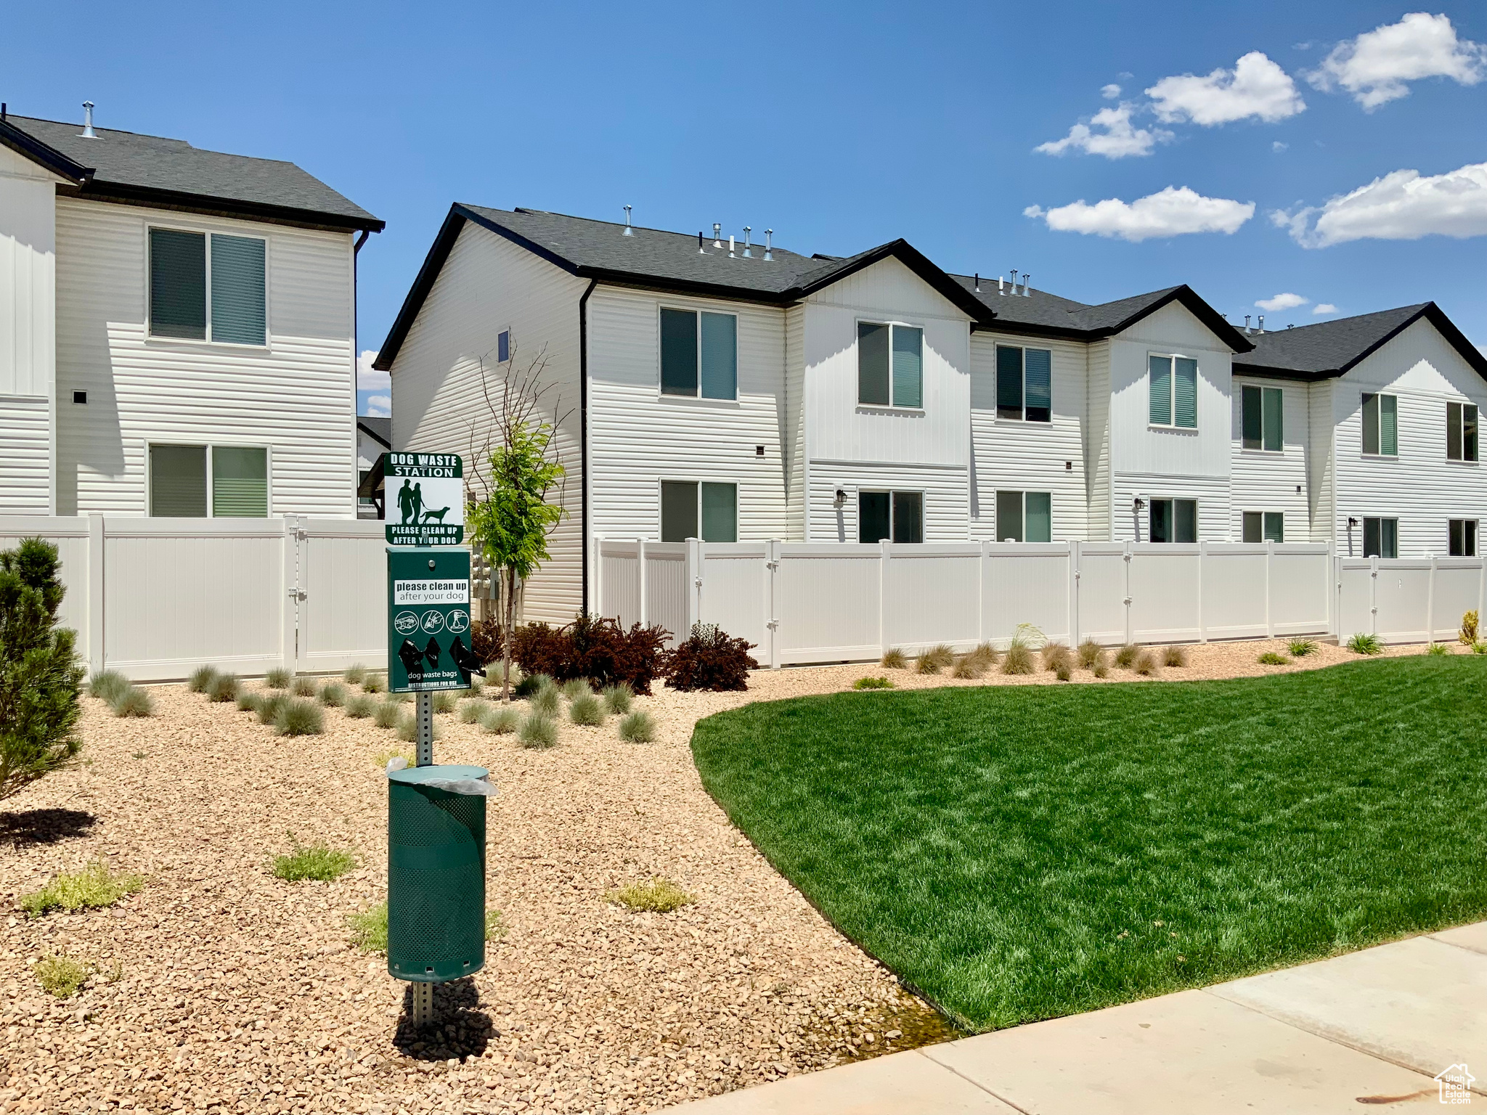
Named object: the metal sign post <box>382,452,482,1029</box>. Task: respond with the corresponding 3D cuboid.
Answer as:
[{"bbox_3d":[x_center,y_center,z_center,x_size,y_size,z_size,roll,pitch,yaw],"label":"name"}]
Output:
[{"bbox_3d":[-0.967,0.592,3.948,0.310,1.873,0.330,0,0,-32],"label":"metal sign post"}]

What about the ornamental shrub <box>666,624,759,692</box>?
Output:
[{"bbox_3d":[-0.398,1.235,15.500,1.130,0.790,1.100,0,0,-1],"label":"ornamental shrub"}]

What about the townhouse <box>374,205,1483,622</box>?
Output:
[{"bbox_3d":[6.487,-2.766,31.366,28.350,8.200,11.900,0,0,-32],"label":"townhouse"}]

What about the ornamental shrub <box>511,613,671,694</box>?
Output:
[{"bbox_3d":[-1.901,1.170,15.500,1.950,0.920,1.150,0,0,-7],"label":"ornamental shrub"}]

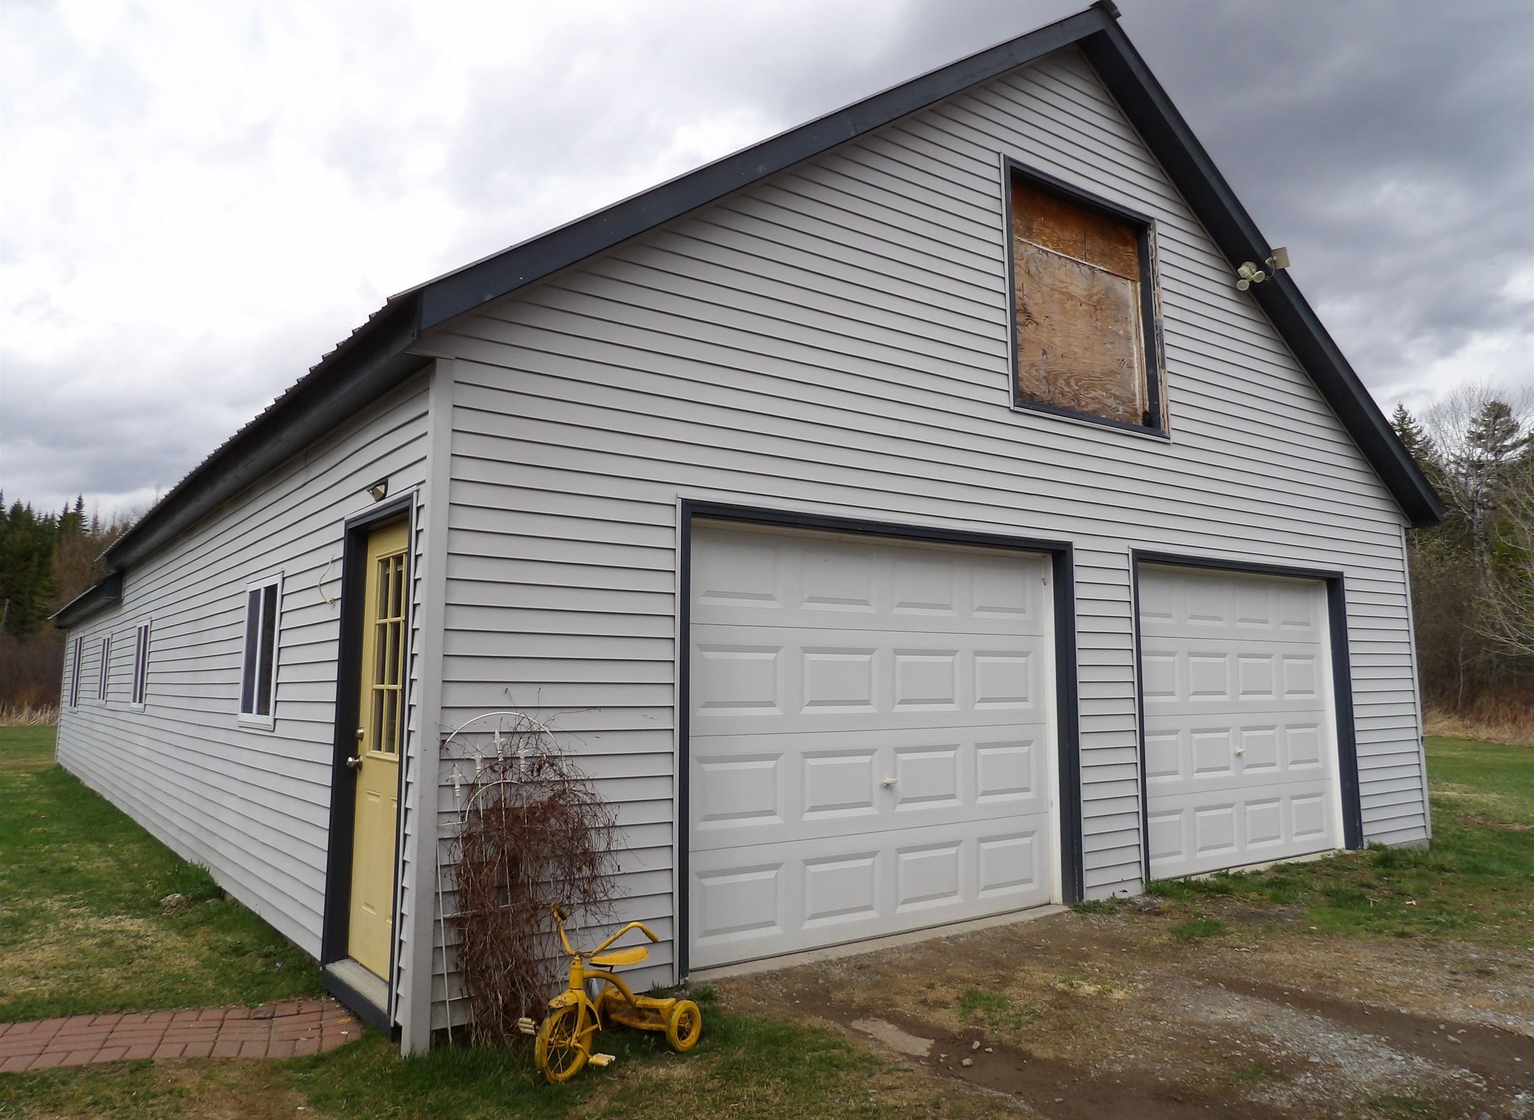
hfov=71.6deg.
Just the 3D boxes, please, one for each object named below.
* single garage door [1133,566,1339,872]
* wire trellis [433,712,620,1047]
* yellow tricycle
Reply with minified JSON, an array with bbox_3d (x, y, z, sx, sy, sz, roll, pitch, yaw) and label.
[{"bbox_3d":[3.477,1.128,7.786,2.740,2.140,0.100,5,-9,-37],"label":"single garage door"},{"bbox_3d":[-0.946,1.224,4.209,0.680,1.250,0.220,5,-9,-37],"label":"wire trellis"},{"bbox_3d":[-0.609,1.551,3.900,0.450,0.570,0.700,-4,-8,31],"label":"yellow tricycle"}]

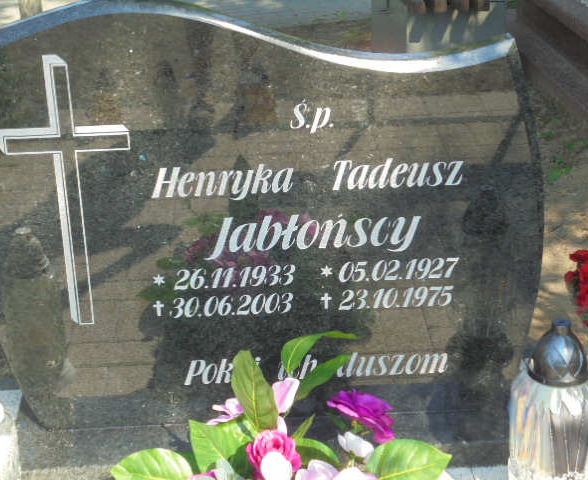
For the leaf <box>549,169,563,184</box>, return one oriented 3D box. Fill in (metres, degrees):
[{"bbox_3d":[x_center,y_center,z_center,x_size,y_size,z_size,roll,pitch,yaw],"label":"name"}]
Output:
[{"bbox_3d":[0.740,-0.180,3.350,0.041,0.036,0.038,-2,21,0],"label":"leaf"}]

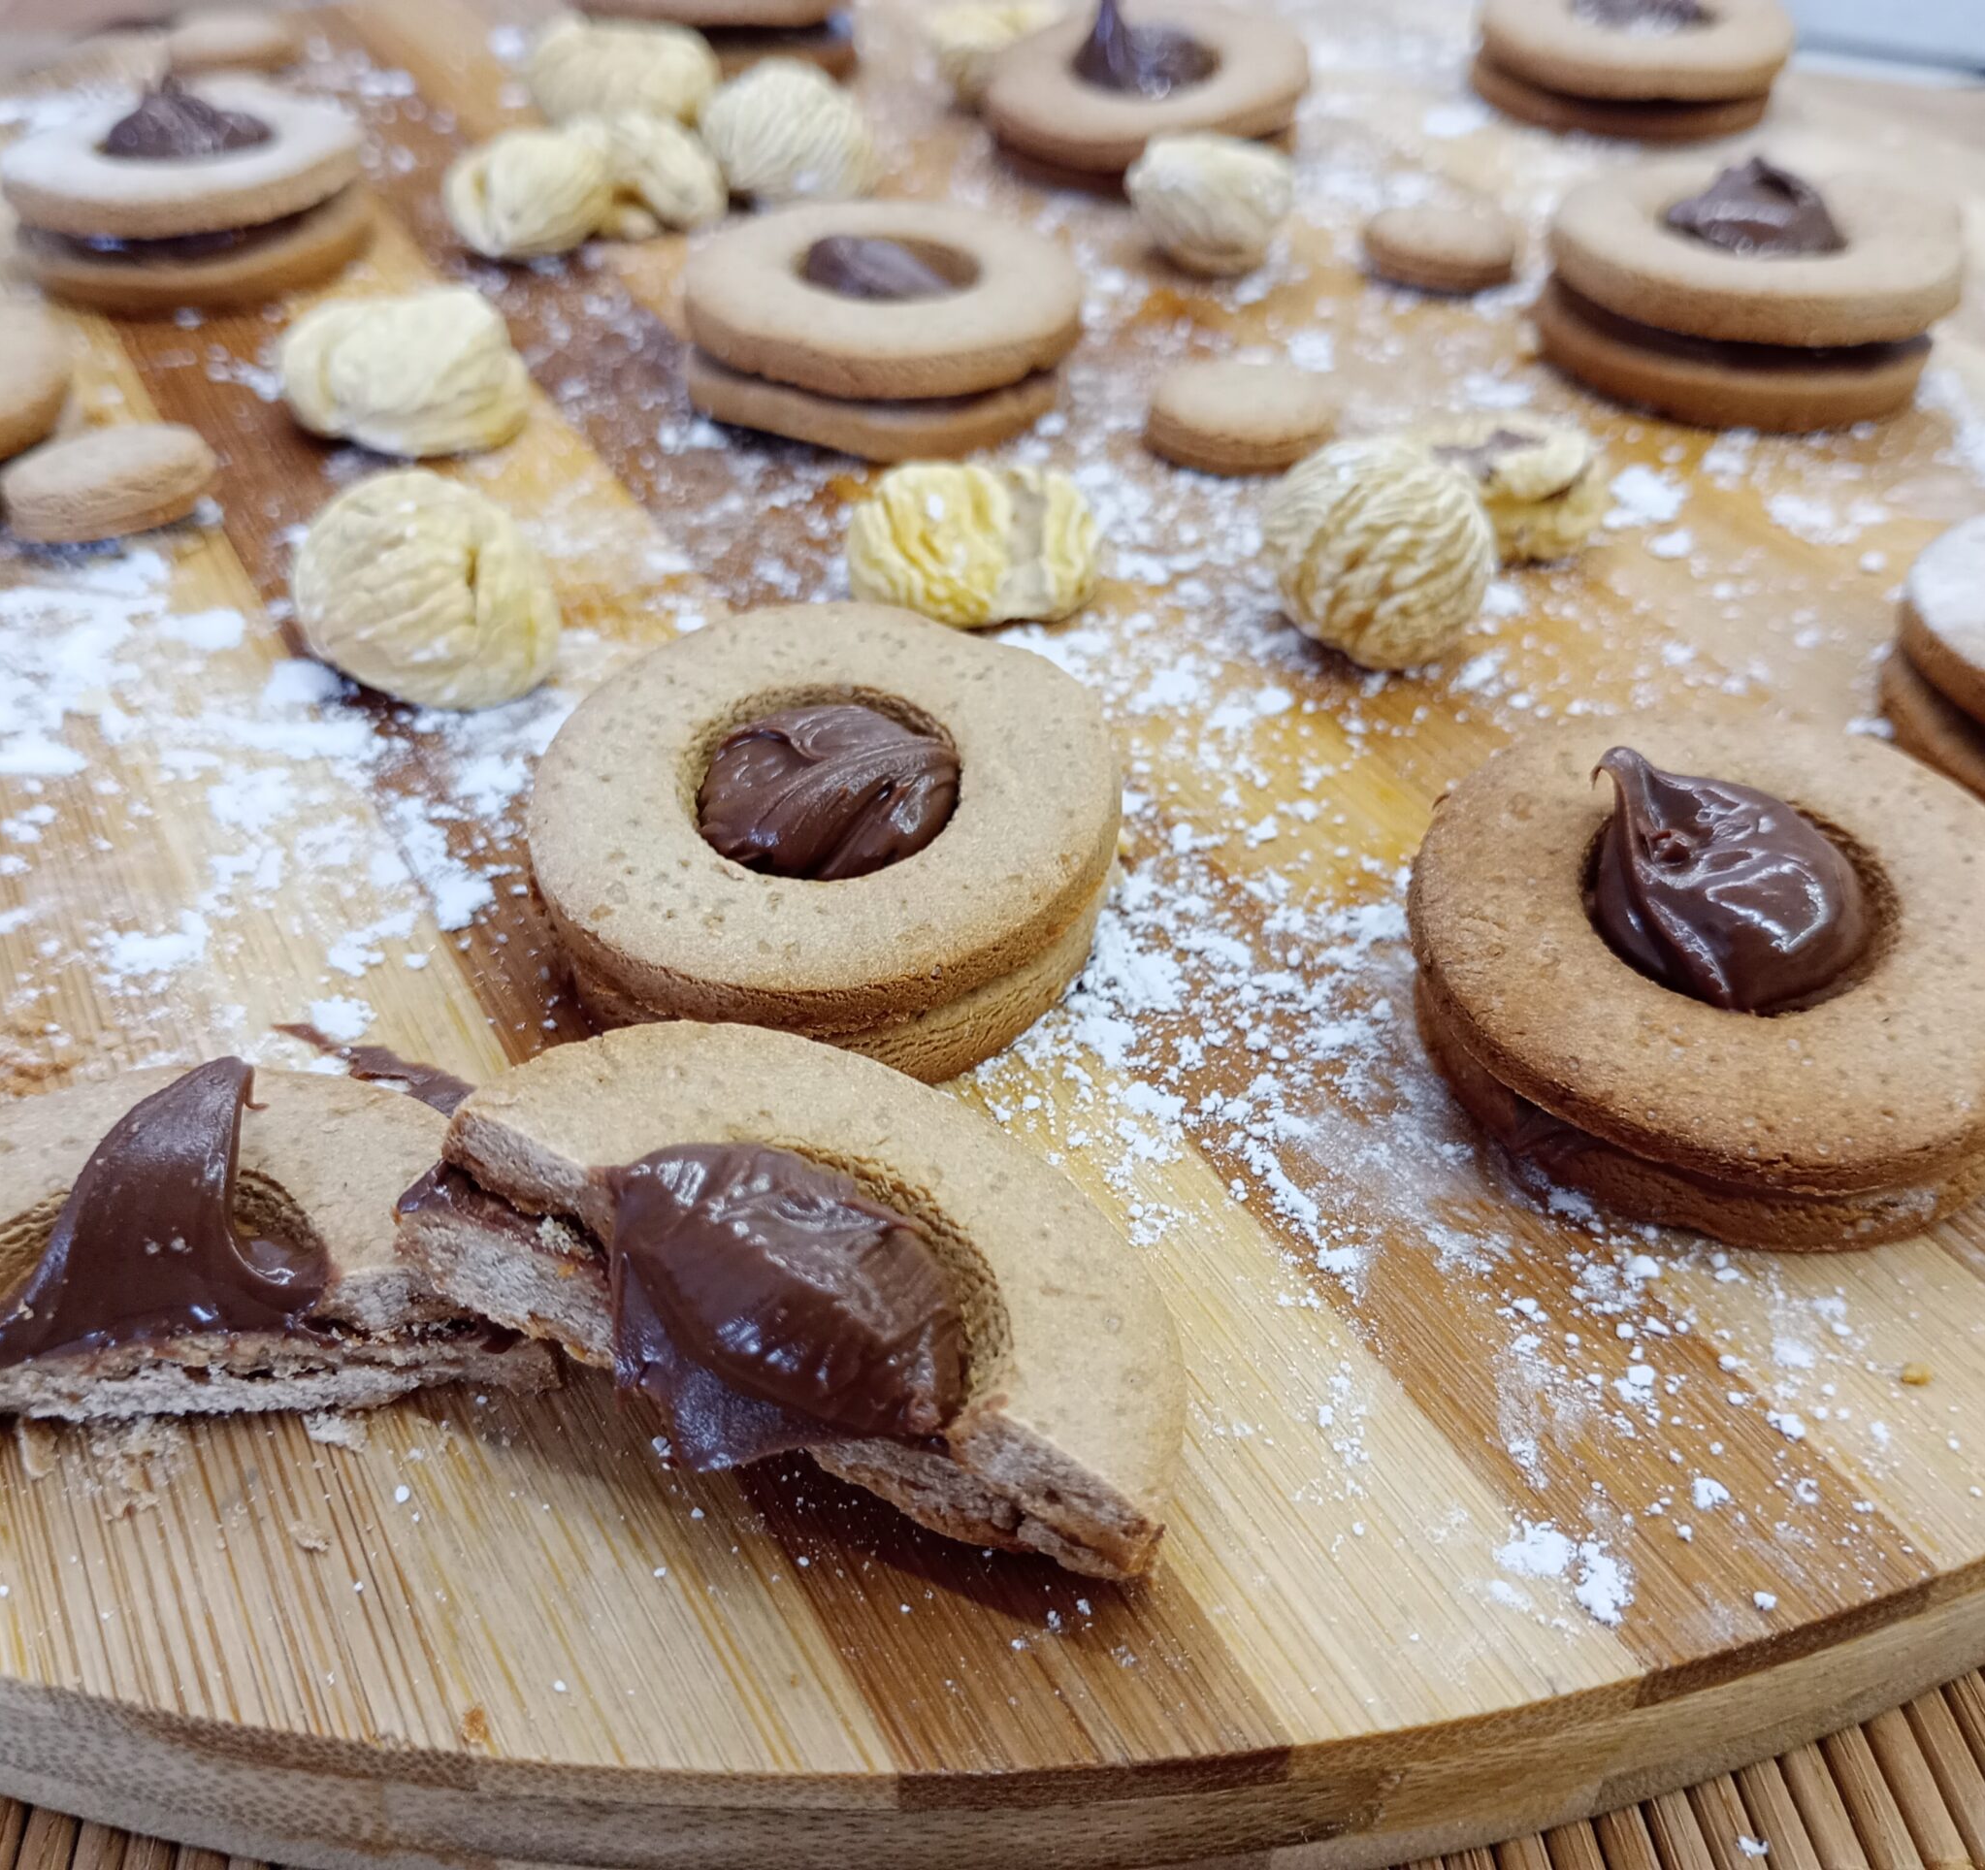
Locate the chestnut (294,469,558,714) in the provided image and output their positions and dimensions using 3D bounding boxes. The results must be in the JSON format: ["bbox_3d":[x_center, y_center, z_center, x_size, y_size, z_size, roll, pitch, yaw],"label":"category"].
[{"bbox_3d":[-0.058,-0.035,0.207,0.027,0.024,0.025,-13,43,-13],"label":"chestnut"}]

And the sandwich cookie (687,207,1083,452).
[{"bbox_3d":[-0.014,-0.081,0.265,0.052,0.015,0.052,-3,41,-2],"label":"sandwich cookie"}]

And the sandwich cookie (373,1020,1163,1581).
[{"bbox_3d":[-0.010,0.023,0.139,0.052,0.015,0.029,30,31,5],"label":"sandwich cookie"}]

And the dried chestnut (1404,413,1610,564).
[{"bbox_3d":[0.058,-0.050,0.227,0.022,0.016,0.019,10,42,12],"label":"dried chestnut"}]

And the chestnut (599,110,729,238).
[{"bbox_3d":[-0.050,-0.116,0.306,0.021,0.018,0.021,-3,42,0],"label":"chestnut"}]

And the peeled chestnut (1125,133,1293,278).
[{"bbox_3d":[0.031,-0.104,0.287,0.024,0.019,0.022,3,41,5],"label":"peeled chestnut"}]

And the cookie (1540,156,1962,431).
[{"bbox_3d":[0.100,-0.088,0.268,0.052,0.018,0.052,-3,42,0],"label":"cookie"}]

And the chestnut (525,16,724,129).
[{"bbox_3d":[-0.061,-0.141,0.331,0.031,0.018,0.024,-8,42,-7],"label":"chestnut"}]

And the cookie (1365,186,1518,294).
[{"bbox_3d":[0.066,-0.101,0.294,0.021,0.005,0.021,-3,42,0],"label":"cookie"}]

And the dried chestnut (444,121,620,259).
[{"bbox_3d":[-0.069,-0.111,0.301,0.025,0.019,0.021,-3,42,0],"label":"dried chestnut"}]

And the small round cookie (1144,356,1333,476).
[{"bbox_3d":[0.032,-0.067,0.258,0.024,0.005,0.024,-1,42,1],"label":"small round cookie"}]

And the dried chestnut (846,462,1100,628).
[{"bbox_3d":[-0.002,-0.044,0.226,0.029,0.016,0.023,-3,42,0],"label":"dried chestnut"}]

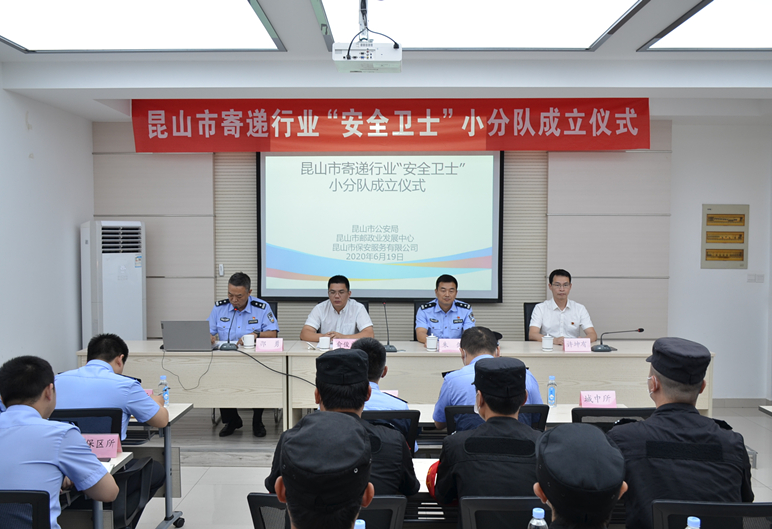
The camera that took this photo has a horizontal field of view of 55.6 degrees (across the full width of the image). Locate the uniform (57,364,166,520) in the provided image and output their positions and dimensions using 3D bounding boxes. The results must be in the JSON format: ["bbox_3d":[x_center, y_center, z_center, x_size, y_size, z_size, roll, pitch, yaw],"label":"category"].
[{"bbox_3d":[-1.523,0.985,4.093,0.560,0.960,0.600,0,2,4],"label":"uniform"}]

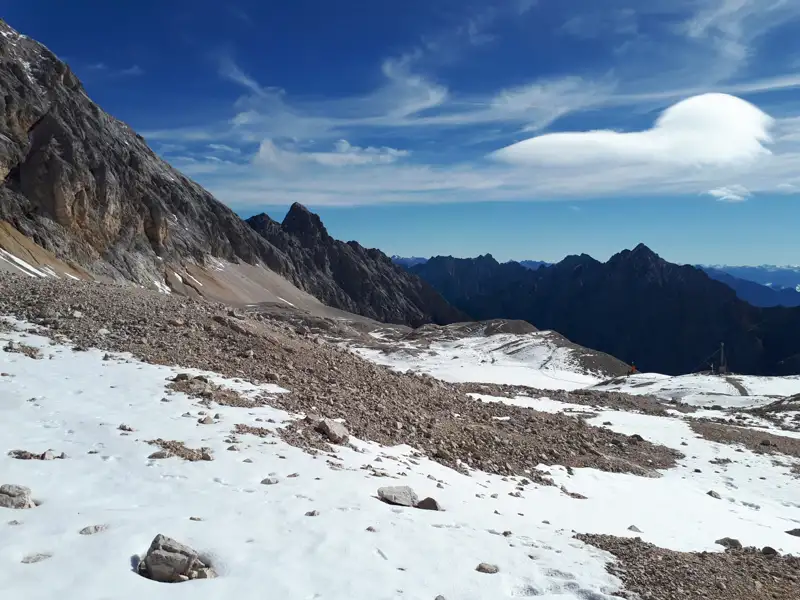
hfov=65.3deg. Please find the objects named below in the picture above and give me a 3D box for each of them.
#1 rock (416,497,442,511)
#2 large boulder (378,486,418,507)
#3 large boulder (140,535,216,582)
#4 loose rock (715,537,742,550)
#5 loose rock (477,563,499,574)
[{"bbox_3d":[0.577,3.979,12.200,0.500,0.250,0.400,0,3,0],"label":"rock"},{"bbox_3d":[-0.029,3.779,12.000,0.760,0.350,0.550,0,3,0],"label":"large boulder"},{"bbox_3d":[-2.165,2.527,6.100,0.740,0.420,0.560,0,3,0],"label":"large boulder"},{"bbox_3d":[8.686,6.439,16.500,0.720,0.340,0.520,0,3,0],"label":"loose rock"},{"bbox_3d":[1.234,3.787,8.800,0.300,0.150,0.230,0,3,0],"label":"loose rock"}]

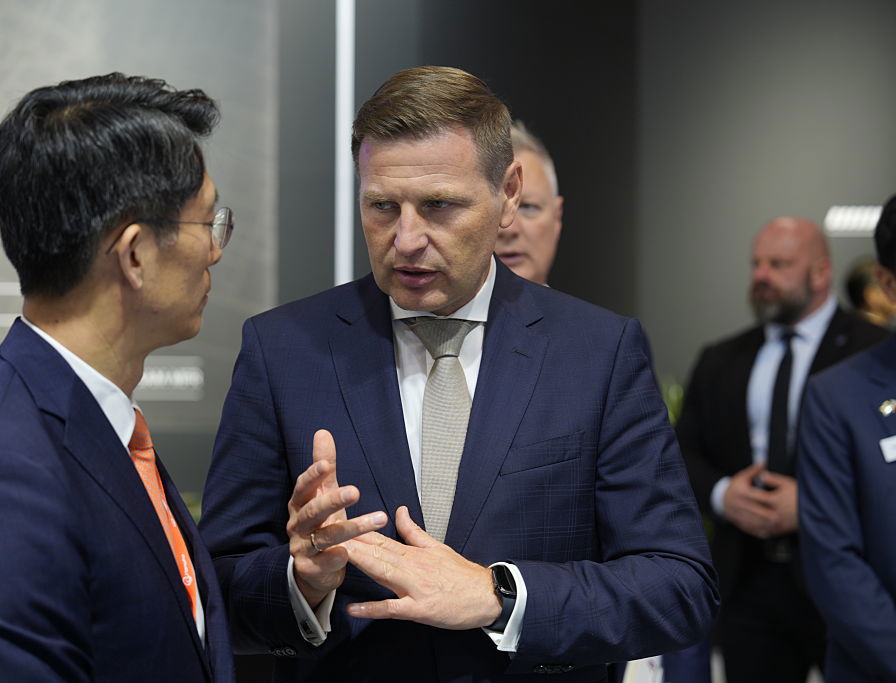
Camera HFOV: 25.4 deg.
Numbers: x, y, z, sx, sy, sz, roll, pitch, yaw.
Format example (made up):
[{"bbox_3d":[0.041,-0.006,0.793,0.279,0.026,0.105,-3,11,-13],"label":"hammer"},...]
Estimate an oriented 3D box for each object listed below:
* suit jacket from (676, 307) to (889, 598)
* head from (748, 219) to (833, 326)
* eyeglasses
[{"bbox_3d":[0.797,0.300,4.580,0.590,0.790,0.370,0,0,25],"label":"suit jacket"},{"bbox_3d":[0.795,-0.163,4.600,0.215,0.248,0.175,0,0,-37],"label":"head"},{"bbox_3d":[-0.272,-0.099,1.825,0.130,0.047,0.142,2,-1,-27],"label":"eyeglasses"}]

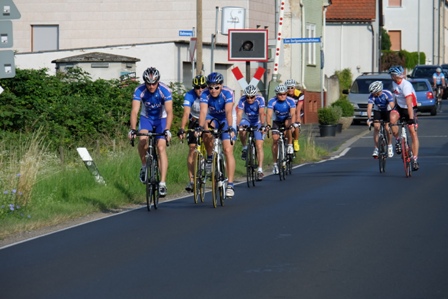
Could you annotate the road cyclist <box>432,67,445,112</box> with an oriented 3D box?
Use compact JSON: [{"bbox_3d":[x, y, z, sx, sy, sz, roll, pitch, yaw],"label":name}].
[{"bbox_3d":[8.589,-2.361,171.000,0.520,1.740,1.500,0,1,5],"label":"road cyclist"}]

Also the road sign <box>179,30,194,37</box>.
[{"bbox_3d":[-1.266,-3.832,142.000,0.520,0.180,0.030,0,1,-11],"label":"road sign"}]

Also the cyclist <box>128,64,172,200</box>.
[{"bbox_3d":[-0.903,-0.213,53.000,0.540,1.600,0.950,0,1,5],"label":"cyclist"}]

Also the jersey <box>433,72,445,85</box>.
[{"bbox_3d":[8.583,-2.818,171.200,0.480,0.470,0.450,0,1,5],"label":"jersey"}]

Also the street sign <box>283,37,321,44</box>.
[{"bbox_3d":[2.449,-3.382,134.000,1.150,0.155,0.030,-1,1,3],"label":"street sign"}]

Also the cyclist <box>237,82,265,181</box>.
[{"bbox_3d":[0.423,-0.253,67.100,0.480,1.500,0.900,0,0,4],"label":"cyclist"}]

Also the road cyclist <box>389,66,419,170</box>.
[{"bbox_3d":[3.087,-0.530,73.600,0.530,1.800,0.920,0,1,7],"label":"road cyclist"}]

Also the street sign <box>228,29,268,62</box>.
[{"bbox_3d":[0.565,-2.397,99.000,0.920,0.770,0.180,0,0,5],"label":"street sign"}]

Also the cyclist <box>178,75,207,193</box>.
[{"bbox_3d":[-0.334,-0.197,55.200,0.490,1.510,0.920,0,0,4],"label":"cyclist"}]

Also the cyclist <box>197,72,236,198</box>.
[{"bbox_3d":[-0.102,-0.183,53.800,0.510,1.570,0.950,0,1,5],"label":"cyclist"}]

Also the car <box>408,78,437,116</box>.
[{"bbox_3d":[7.500,-2.026,168.000,1.670,1.430,3.850,0,1,4],"label":"car"}]

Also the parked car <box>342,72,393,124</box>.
[{"bbox_3d":[5.132,-1.688,145.000,1.880,1.740,4.550,0,0,3],"label":"parked car"}]

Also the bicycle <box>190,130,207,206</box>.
[{"bbox_3d":[-0.312,0.210,55.400,0.440,0.970,1.670,0,0,4],"label":"bicycle"}]

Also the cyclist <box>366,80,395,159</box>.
[{"bbox_3d":[2.800,-0.520,76.500,0.490,1.390,0.850,0,0,6],"label":"cyclist"}]

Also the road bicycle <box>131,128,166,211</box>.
[{"bbox_3d":[-0.855,0.248,51.500,0.440,0.970,1.670,0,0,4],"label":"road bicycle"}]

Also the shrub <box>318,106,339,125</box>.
[{"bbox_3d":[2.969,-0.966,122.000,0.570,0.520,0.570,0,0,3],"label":"shrub"}]

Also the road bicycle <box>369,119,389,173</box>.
[{"bbox_3d":[2.890,-0.056,78.693,0.430,0.970,1.660,0,1,5],"label":"road bicycle"}]

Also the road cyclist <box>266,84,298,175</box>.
[{"bbox_3d":[0.988,-0.339,73.500,0.500,1.530,0.900,0,0,4],"label":"road cyclist"}]

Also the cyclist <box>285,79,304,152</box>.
[{"bbox_3d":[1.197,-0.419,76.500,0.520,1.600,0.950,0,1,5],"label":"cyclist"}]

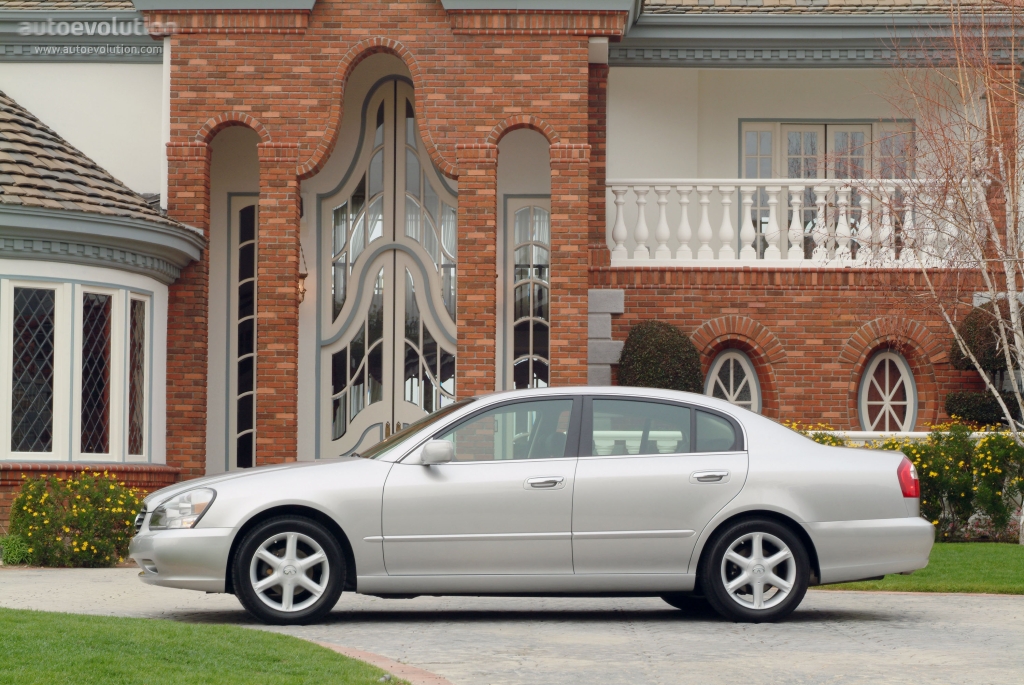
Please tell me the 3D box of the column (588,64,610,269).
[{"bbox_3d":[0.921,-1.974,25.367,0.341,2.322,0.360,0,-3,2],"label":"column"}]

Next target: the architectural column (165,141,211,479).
[{"bbox_3d":[-3.494,0.092,24.350,0.432,4.494,0.420,0,-3,2],"label":"architectural column"}]

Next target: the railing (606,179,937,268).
[{"bbox_3d":[3.126,-1.324,25.232,4.154,1.011,0.200,0,-3,2],"label":"railing"}]

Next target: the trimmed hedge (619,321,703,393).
[{"bbox_3d":[1.594,0.227,24.306,0.901,0.872,0.850,0,-3,2],"label":"trimmed hedge"}]

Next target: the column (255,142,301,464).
[{"bbox_3d":[-2.514,0.100,24.320,0.442,4.485,0.420,0,-3,2],"label":"column"}]

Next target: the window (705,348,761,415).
[{"bbox_3d":[2.463,0.672,25.140,0.628,1.204,0.120,0,-3,2],"label":"window"}]

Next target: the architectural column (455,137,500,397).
[{"bbox_3d":[-0.377,0.113,24.256,0.424,4.477,0.420,0,-3,2],"label":"architectural column"}]

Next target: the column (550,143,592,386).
[{"bbox_3d":[0.627,0.119,24.226,0.428,4.473,0.420,0,-3,2],"label":"column"}]

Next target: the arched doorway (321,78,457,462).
[{"bbox_3d":[-1.355,-0.358,25.957,1.786,5.413,0.200,0,-3,2],"label":"arched doorway"}]

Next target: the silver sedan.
[{"bbox_3d":[0.123,1.016,14.465,5.070,1.490,1.844,1,-4,-10],"label":"silver sedan"}]

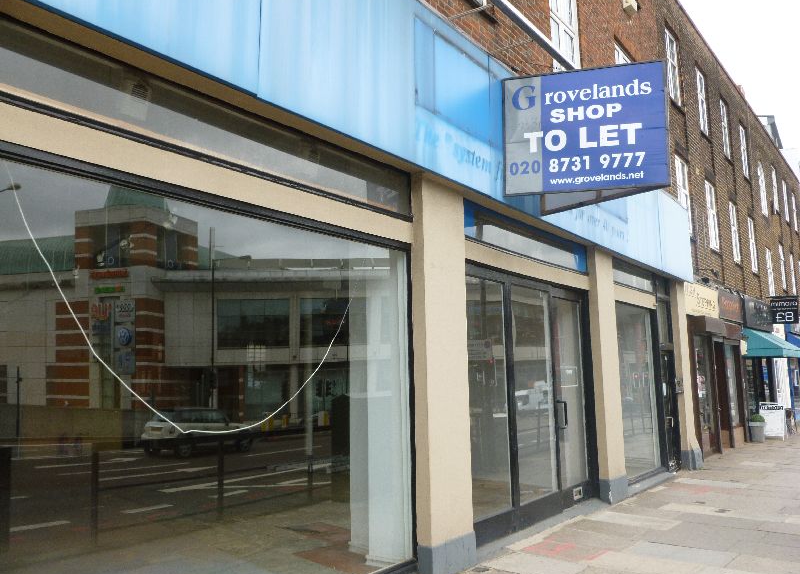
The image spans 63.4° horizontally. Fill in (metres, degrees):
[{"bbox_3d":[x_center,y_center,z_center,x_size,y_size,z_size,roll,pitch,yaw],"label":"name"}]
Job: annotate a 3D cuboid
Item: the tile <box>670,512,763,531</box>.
[{"bbox_3d":[3.459,2.584,7.053,0.781,0.050,0.568,-7,-10,37],"label":"tile"}]

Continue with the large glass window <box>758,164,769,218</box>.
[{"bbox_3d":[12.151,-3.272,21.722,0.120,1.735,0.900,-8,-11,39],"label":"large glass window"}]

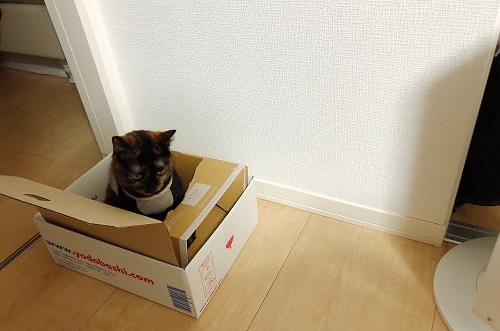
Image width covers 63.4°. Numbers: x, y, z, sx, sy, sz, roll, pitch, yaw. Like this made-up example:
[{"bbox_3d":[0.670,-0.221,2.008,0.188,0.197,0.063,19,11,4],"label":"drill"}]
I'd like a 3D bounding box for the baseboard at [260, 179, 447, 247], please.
[{"bbox_3d":[0.191,0.100,0.986,0.519,0.059,0.014,13,40,25],"label":"baseboard"}]

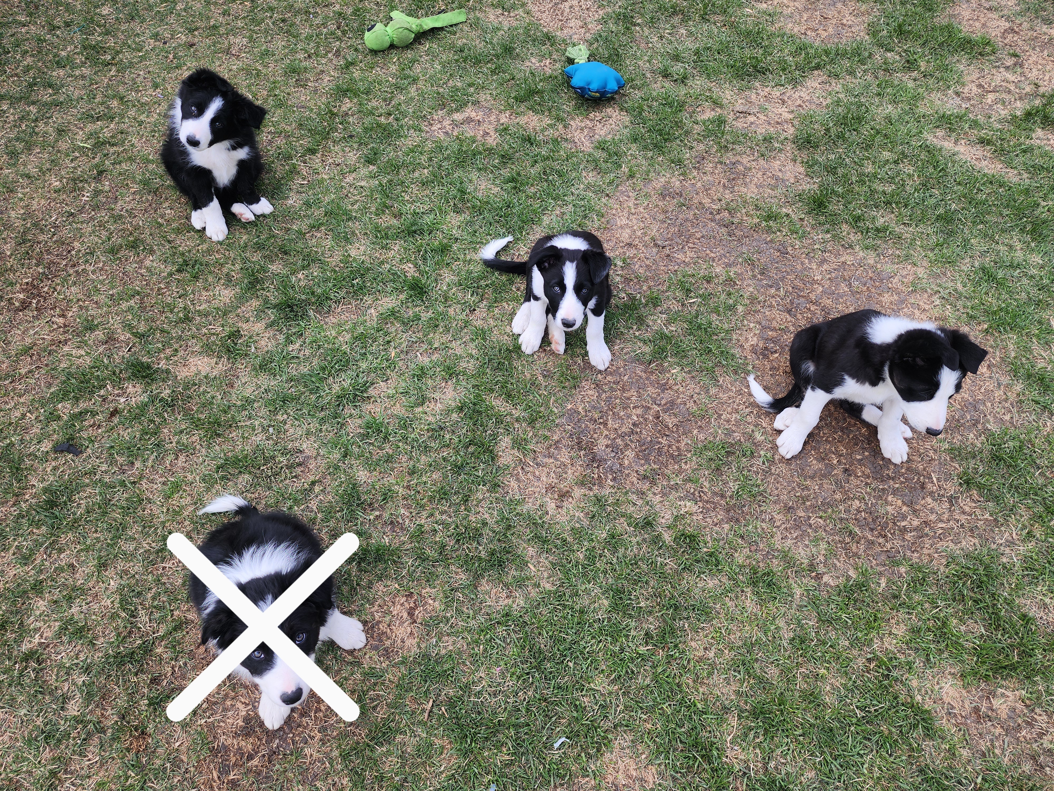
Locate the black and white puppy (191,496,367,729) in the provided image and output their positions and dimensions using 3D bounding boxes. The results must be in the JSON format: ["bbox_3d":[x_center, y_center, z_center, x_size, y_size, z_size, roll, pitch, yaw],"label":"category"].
[{"bbox_3d":[-0.355,0.270,0.968,0.210,0.270,0.330,-15,52,-12],"label":"black and white puppy"}]

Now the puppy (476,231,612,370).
[{"bbox_3d":[0.020,-0.229,1.265,0.264,0.255,0.260,5,53,3],"label":"puppy"}]

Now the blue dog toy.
[{"bbox_3d":[0.185,-0.888,1.874,0.163,0.076,0.194,5,53,3],"label":"blue dog toy"}]

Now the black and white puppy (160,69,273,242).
[{"bbox_3d":[-0.669,-0.534,1.457,0.204,0.316,0.265,-32,59,-22],"label":"black and white puppy"}]

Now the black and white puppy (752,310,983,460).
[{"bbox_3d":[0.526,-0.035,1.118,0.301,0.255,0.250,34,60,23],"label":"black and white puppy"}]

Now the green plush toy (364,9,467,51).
[{"bbox_3d":[-0.329,-1.088,2.024,0.337,0.076,0.153,-27,58,-19],"label":"green plush toy"}]

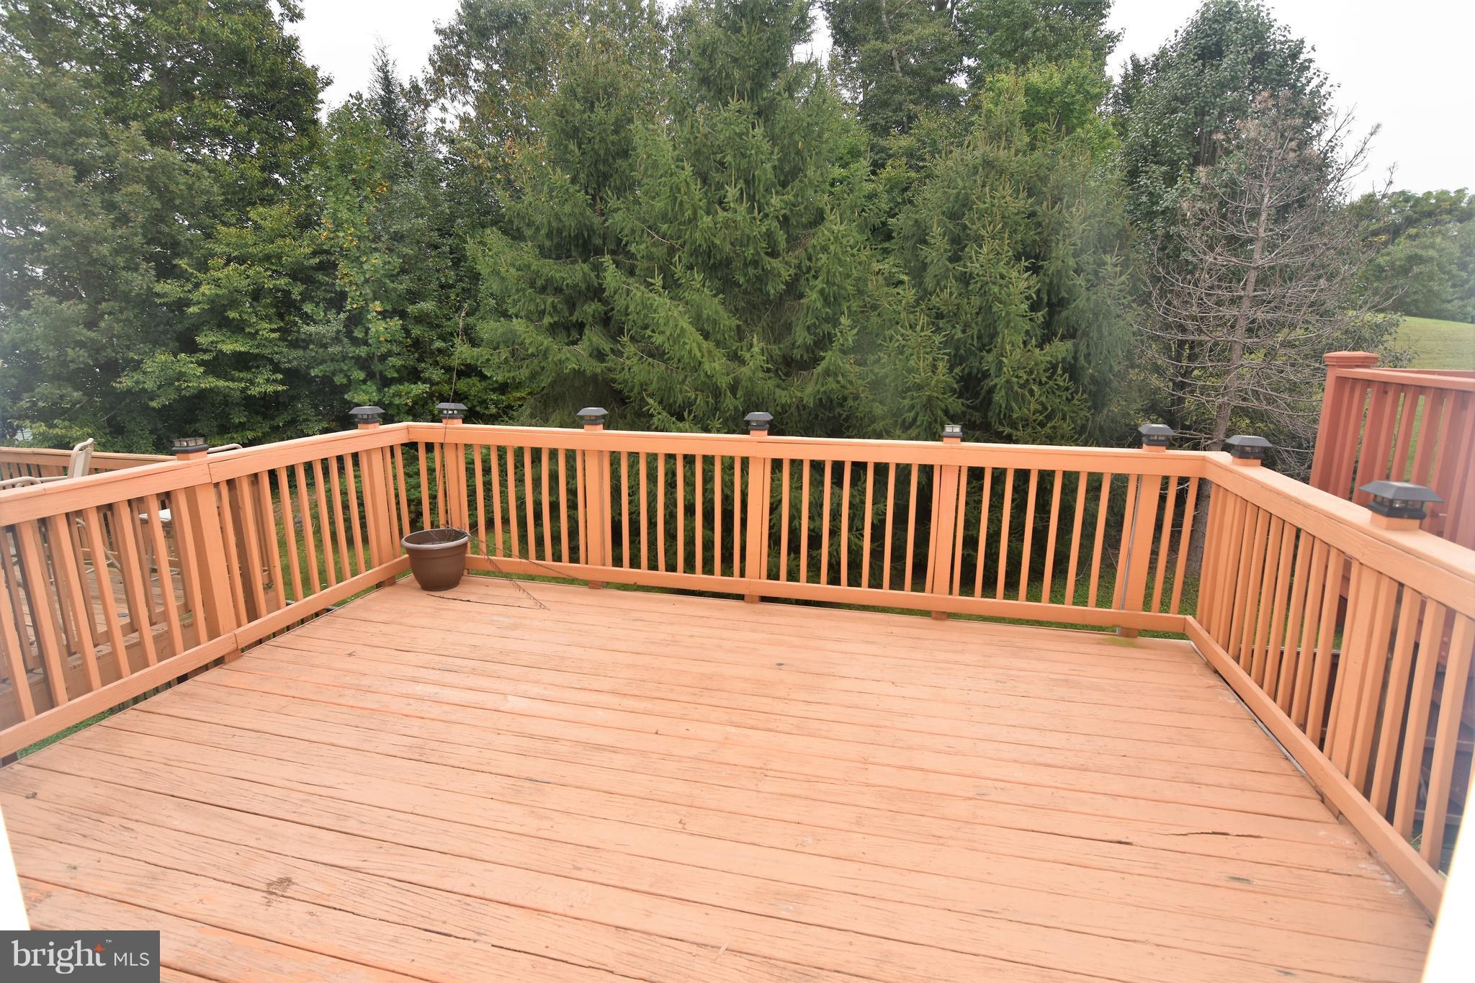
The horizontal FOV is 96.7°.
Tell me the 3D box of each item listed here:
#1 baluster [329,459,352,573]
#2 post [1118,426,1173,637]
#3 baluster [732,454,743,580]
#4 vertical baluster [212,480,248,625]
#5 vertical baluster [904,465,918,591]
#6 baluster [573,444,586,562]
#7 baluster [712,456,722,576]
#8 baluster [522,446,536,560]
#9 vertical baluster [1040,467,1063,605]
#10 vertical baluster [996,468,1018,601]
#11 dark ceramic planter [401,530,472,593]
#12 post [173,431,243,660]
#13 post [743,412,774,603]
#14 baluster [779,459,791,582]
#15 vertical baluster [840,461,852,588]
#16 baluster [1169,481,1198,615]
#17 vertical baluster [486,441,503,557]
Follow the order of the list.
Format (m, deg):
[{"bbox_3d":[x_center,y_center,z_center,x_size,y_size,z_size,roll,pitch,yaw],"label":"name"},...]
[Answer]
[{"bbox_3d":[-2.426,0.162,4.008,0.038,0.820,0.038,3,13,13],"label":"baluster"},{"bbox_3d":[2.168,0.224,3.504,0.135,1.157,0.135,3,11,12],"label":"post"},{"bbox_3d":[-0.004,0.153,3.883,0.036,0.769,0.036,3,13,12],"label":"baluster"},{"bbox_3d":[-2.582,0.311,3.359,0.038,0.820,0.038,3,13,13],"label":"vertical baluster"},{"bbox_3d":[0.970,0.207,3.675,0.036,0.769,0.036,3,13,12],"label":"vertical baluster"},{"bbox_3d":[-1.018,0.103,4.280,0.038,0.820,0.038,3,13,13],"label":"baluster"},{"bbox_3d":[-0.120,0.155,4.079,0.038,0.820,0.038,3,13,13],"label":"baluster"},{"bbox_3d":[-1.324,0.079,4.165,0.036,0.769,0.036,3,13,12],"label":"baluster"},{"bbox_3d":[1.685,0.247,3.522,0.036,0.769,0.036,3,13,12],"label":"vertical baluster"},{"bbox_3d":[1.512,0.245,3.716,0.038,0.820,0.038,3,13,13],"label":"vertical baluster"},{"bbox_3d":[-1.926,0.468,4.236,0.394,0.305,0.394,3,13,12],"label":"dark ceramic planter"},{"bbox_3d":[-2.595,0.312,3.224,0.105,1.142,0.105,3,13,13],"label":"post"},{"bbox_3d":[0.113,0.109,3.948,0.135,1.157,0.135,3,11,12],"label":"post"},{"bbox_3d":[0.290,0.176,3.989,0.038,0.820,0.038,3,13,13],"label":"baluster"},{"bbox_3d":[0.637,0.192,3.819,0.038,0.867,0.038,3,11,12],"label":"vertical baluster"},{"bbox_3d":[2.390,0.297,3.508,0.038,0.820,0.038,3,13,13],"label":"baluster"},{"bbox_3d":[-1.621,0.070,4.420,0.038,0.820,0.038,3,13,13],"label":"vertical baluster"}]

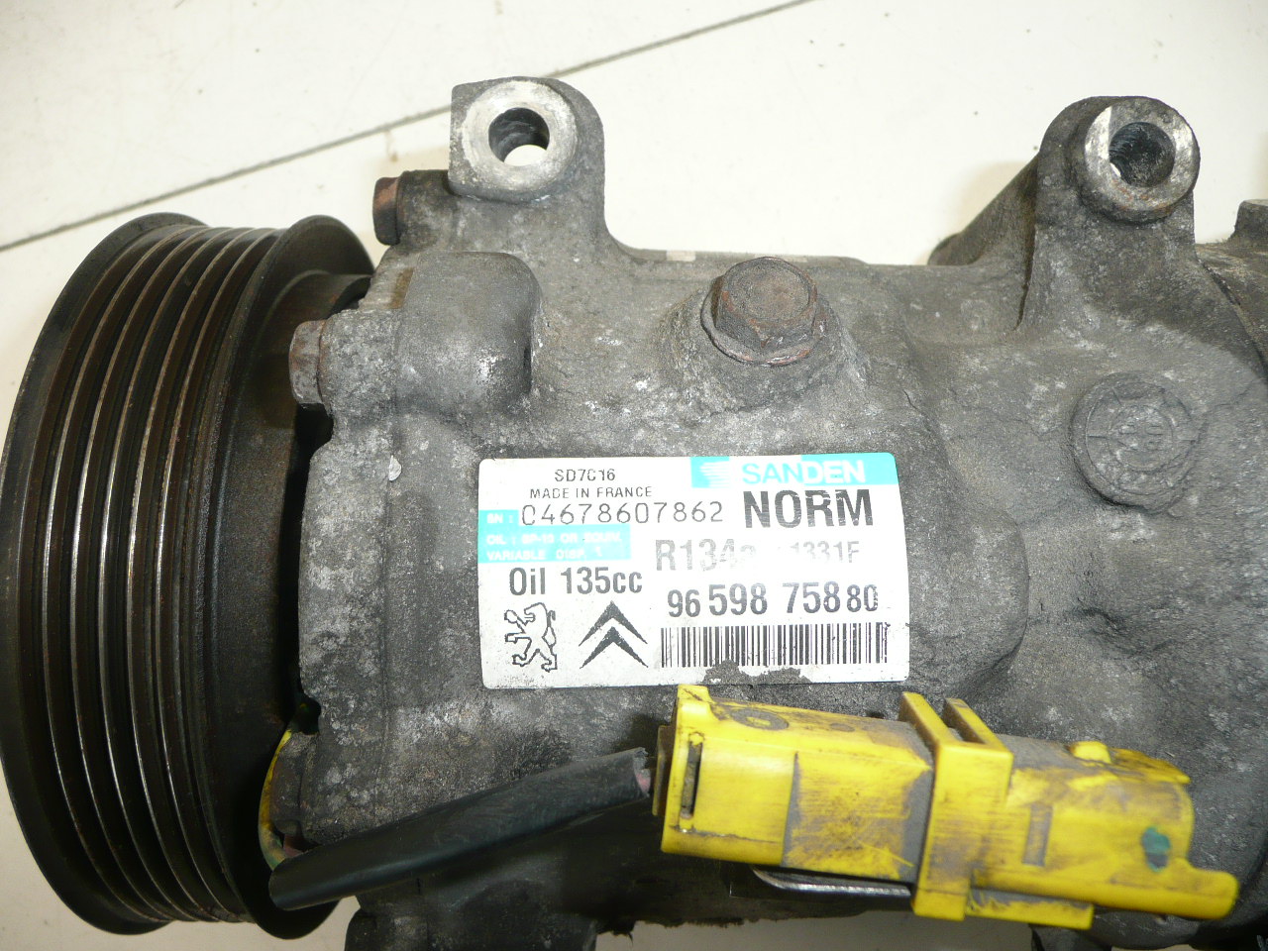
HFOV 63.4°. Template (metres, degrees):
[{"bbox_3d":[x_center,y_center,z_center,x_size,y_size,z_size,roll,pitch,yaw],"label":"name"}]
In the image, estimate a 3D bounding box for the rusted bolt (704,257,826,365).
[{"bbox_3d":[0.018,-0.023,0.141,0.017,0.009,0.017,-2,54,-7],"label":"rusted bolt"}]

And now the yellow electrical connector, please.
[{"bbox_3d":[0.035,0.039,0.122,0.065,0.021,0.021,7,96,1],"label":"yellow electrical connector"}]

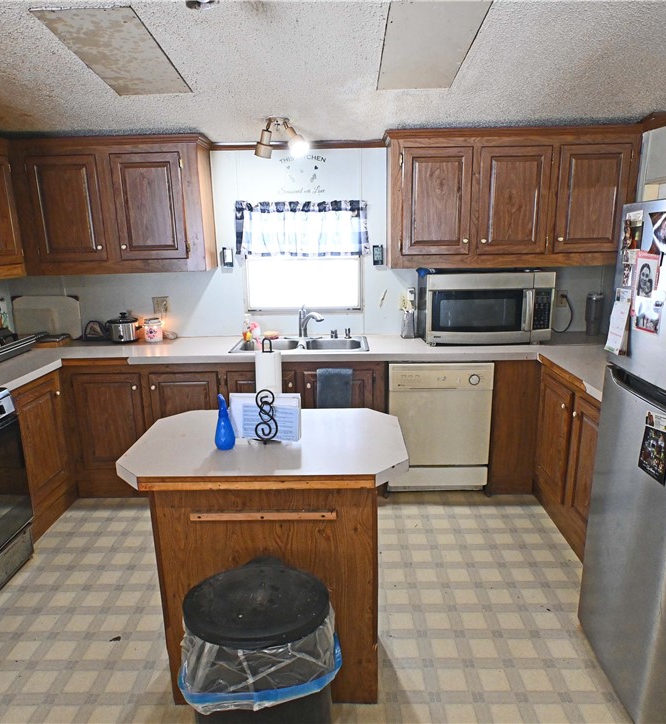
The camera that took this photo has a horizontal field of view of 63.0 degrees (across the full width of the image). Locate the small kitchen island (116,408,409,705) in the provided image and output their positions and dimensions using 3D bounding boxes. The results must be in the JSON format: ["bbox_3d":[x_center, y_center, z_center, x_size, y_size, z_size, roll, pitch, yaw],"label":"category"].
[{"bbox_3d":[-0.222,0.700,2.092,0.970,0.865,0.660,-1,13,1],"label":"small kitchen island"}]

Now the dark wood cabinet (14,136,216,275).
[{"bbox_3d":[-1.333,-0.963,3.388,1.140,0.780,0.340,-1,13,1],"label":"dark wood cabinet"}]

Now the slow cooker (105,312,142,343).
[{"bbox_3d":[-1.399,-0.230,3.626,0.245,0.190,0.175,-2,14,-6],"label":"slow cooker"}]

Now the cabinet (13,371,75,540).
[{"bbox_3d":[-1.890,0.507,3.071,0.560,0.870,0.520,-1,14,1],"label":"cabinet"}]

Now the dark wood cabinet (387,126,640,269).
[{"bbox_3d":[1.039,-0.984,3.323,1.415,0.772,0.335,-1,14,1],"label":"dark wood cabinet"}]

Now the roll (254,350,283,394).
[{"bbox_3d":[-0.235,0.096,2.031,0.100,0.277,0.100,-1,14,0],"label":"roll"}]

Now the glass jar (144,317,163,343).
[{"bbox_3d":[-1.194,-0.216,3.621,0.113,0.157,0.113,-6,15,-18],"label":"glass jar"}]

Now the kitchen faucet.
[{"bbox_3d":[-0.145,-0.252,3.522,0.065,0.217,0.220,-13,19,-40],"label":"kitchen faucet"}]

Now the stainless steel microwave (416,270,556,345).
[{"bbox_3d":[0.964,-0.362,3.483,0.760,0.430,0.380,-1,13,1],"label":"stainless steel microwave"}]

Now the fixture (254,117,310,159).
[{"bbox_3d":[-0.261,-1.155,2.807,0.275,0.187,0.140,-1,14,1],"label":"fixture"}]

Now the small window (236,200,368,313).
[{"bbox_3d":[-0.208,-0.687,3.587,0.870,0.740,0.080,-1,13,1],"label":"small window"}]

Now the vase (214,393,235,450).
[{"bbox_3d":[-0.371,0.199,1.849,0.070,0.194,0.070,-1,14,1],"label":"vase"}]

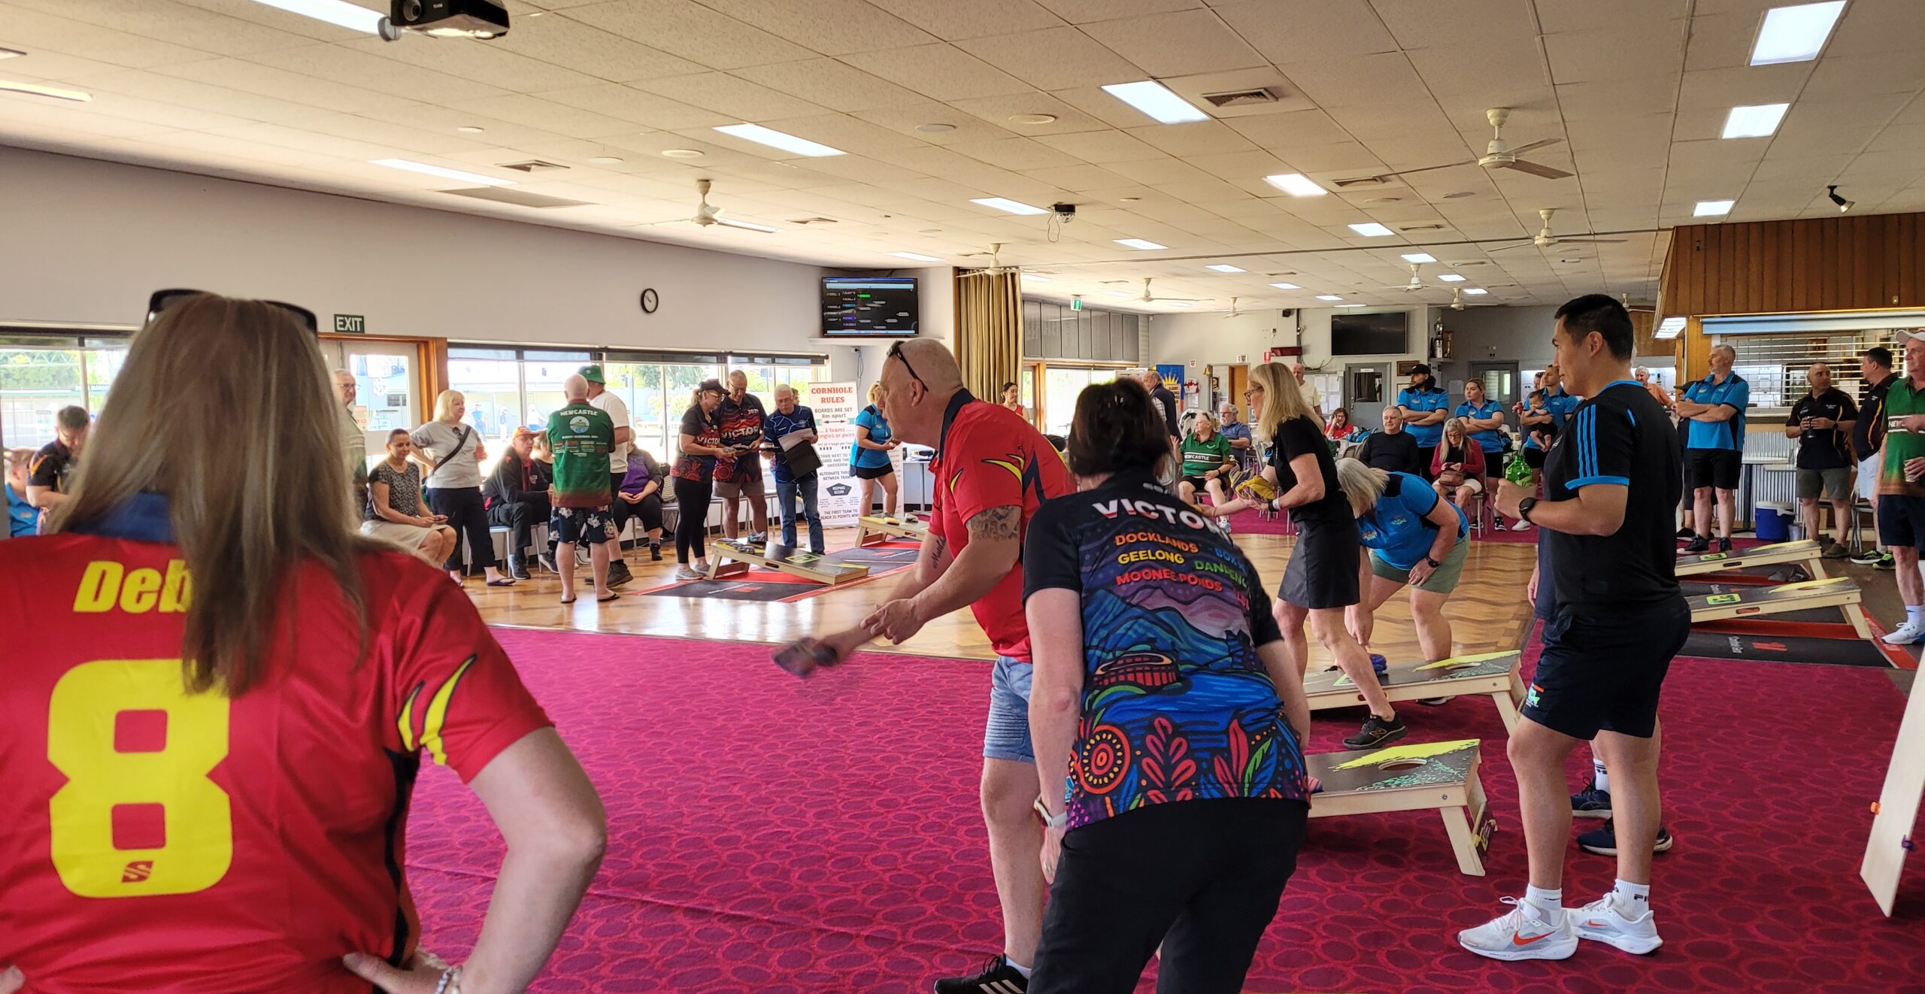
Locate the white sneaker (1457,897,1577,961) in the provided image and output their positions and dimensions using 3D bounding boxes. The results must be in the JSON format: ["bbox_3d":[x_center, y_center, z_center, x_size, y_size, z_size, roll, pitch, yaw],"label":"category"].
[{"bbox_3d":[1.505,1.178,3.919,0.308,0.132,0.115,-1,4,-3],"label":"white sneaker"}]

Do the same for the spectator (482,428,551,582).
[{"bbox_3d":[-3.921,0.050,12.800,0.750,1.310,0.550,2,5,32],"label":"spectator"}]

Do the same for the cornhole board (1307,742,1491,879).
[{"bbox_3d":[1.201,1.025,5.113,1.240,0.310,0.610,1,5,25],"label":"cornhole board"}]

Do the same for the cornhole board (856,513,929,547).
[{"bbox_3d":[-0.406,0.368,14.889,1.250,0.310,0.610,1,5,26],"label":"cornhole board"}]

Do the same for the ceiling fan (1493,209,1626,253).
[{"bbox_3d":[5.266,-2.398,12.893,1.300,0.340,1.300,1,4,25],"label":"ceiling fan"}]

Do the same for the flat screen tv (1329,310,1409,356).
[{"bbox_3d":[7.835,-3.132,27.878,1.410,0.790,0.090,1,4,25],"label":"flat screen tv"}]

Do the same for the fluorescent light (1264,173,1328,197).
[{"bbox_3d":[2.619,-2.452,11.292,0.290,0.070,1.200,1,5,25],"label":"fluorescent light"}]

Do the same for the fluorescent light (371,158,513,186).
[{"bbox_3d":[-3.553,-2.215,9.874,0.300,0.080,1.200,1,4,25],"label":"fluorescent light"}]

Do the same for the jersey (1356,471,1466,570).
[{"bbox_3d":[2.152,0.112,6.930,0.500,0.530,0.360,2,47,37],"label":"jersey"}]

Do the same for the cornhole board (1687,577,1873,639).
[{"bbox_3d":[5.016,0.682,9.198,1.250,0.310,0.610,1,5,26],"label":"cornhole board"}]

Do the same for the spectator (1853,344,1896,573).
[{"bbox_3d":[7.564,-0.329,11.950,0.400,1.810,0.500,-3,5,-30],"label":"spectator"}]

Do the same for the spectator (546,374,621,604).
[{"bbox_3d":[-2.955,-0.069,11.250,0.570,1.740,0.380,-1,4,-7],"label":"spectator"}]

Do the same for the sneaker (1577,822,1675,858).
[{"bbox_3d":[2.192,1.111,4.782,0.302,0.114,0.112,-1,4,-1],"label":"sneaker"}]

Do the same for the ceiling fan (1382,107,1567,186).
[{"bbox_3d":[3.026,-2.037,8.266,1.320,0.360,1.320,1,5,25],"label":"ceiling fan"}]

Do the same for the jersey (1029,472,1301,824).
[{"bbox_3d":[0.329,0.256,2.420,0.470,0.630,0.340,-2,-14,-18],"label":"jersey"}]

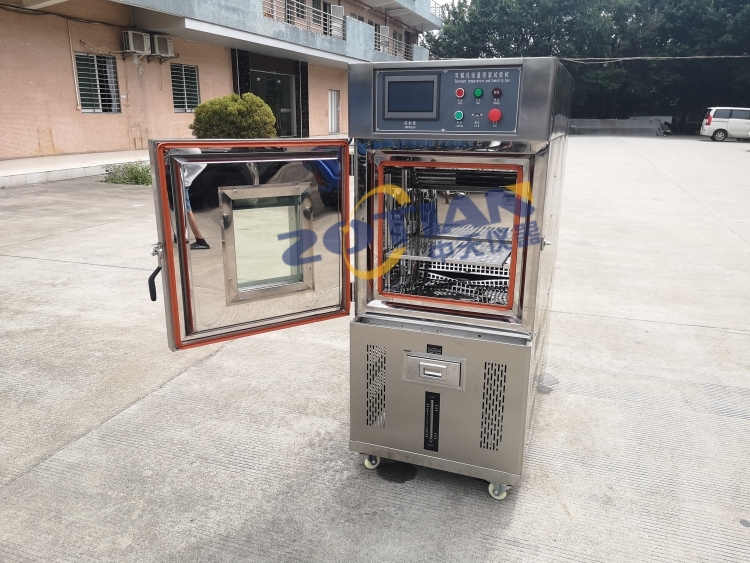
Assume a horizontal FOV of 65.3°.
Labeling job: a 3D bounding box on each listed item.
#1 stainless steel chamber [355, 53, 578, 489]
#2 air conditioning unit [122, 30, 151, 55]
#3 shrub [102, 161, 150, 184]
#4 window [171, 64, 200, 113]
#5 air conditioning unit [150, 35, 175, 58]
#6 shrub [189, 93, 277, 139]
[{"bbox_3d":[0.402,-0.075,2.490,0.650,1.534,1.073,6,17,20],"label":"stainless steel chamber"},{"bbox_3d":[-6.948,-6.971,17.142,0.280,0.545,0.790,6,17,18],"label":"air conditioning unit"},{"bbox_3d":[-4.486,-2.165,11.547,1.450,0.400,1.100,6,17,18],"label":"shrub"},{"bbox_3d":[-6.416,-6.540,19.906,0.100,1.550,1.490,6,17,18],"label":"window"},{"bbox_3d":[-6.591,-7.267,18.117,0.280,0.545,0.780,6,17,18],"label":"air conditioning unit"},{"bbox_3d":[-3.525,-3.800,14.697,2.050,1.750,2.050,6,17,18],"label":"shrub"}]

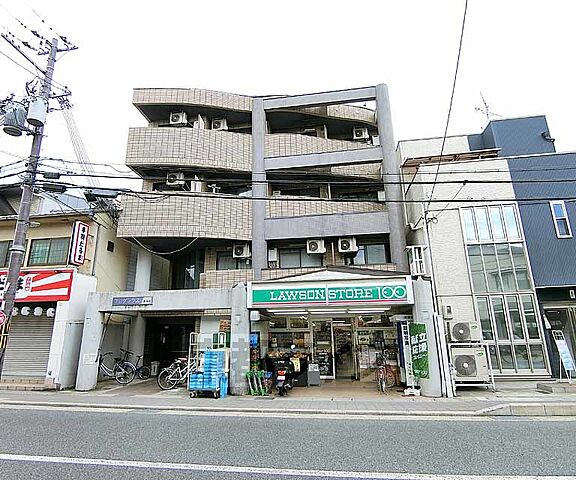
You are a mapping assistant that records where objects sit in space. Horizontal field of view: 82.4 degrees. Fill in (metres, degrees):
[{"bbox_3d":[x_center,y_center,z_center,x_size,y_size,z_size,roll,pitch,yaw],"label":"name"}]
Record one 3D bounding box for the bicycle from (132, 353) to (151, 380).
[{"bbox_3d":[-6.003,4.905,12.741,1.500,1.000,0.540,4,-15,-19],"label":"bicycle"}]

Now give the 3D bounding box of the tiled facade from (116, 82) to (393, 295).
[{"bbox_3d":[-1.090,-2.415,13.455,11.090,8.844,2.200,-3,-14,8],"label":"tiled facade"}]

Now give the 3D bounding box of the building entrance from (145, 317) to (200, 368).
[{"bbox_3d":[-4.727,4.348,13.555,2.352,2.332,0.700,-3,-14,8],"label":"building entrance"}]

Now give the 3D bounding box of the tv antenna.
[{"bbox_3d":[9.433,-6.304,15.488,1.200,1.450,0.650,4,-15,-21],"label":"tv antenna"}]

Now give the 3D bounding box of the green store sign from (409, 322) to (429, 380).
[{"bbox_3d":[3.833,3.253,9.674,0.500,1.578,0.060,-3,-14,8],"label":"green store sign"}]

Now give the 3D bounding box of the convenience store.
[{"bbox_3d":[1.631,3.189,11.875,5.121,3.613,5.000,-3,-14,8],"label":"convenience store"}]

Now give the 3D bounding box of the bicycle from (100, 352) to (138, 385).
[{"bbox_3d":[-6.308,4.604,11.647,1.750,1.070,0.570,8,-17,-32],"label":"bicycle"}]

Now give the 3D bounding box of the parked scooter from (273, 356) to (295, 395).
[{"bbox_3d":[-0.074,4.116,10.202,0.680,1.070,1.750,-4,-14,11],"label":"parked scooter"}]

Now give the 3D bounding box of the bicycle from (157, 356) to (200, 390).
[{"bbox_3d":[-3.418,4.391,11.029,1.750,1.060,0.570,7,-16,-28],"label":"bicycle"}]

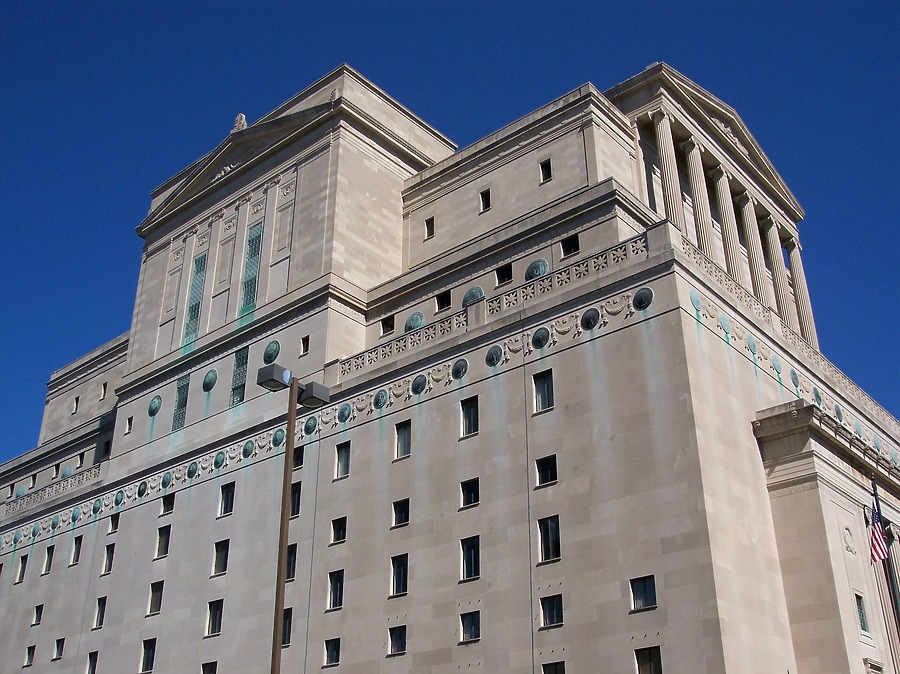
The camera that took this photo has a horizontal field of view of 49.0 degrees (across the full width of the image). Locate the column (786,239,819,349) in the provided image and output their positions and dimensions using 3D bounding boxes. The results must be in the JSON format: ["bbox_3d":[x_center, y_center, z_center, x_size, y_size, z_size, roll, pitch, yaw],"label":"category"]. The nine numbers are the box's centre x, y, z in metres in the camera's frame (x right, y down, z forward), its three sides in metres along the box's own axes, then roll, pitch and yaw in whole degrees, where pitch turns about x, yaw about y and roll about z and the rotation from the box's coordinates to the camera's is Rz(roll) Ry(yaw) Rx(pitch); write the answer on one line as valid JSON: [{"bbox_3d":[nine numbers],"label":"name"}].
[{"bbox_3d":[29.140,-2.897,81.567,1.672,11.134,1.672,-22,-35,35],"label":"column"}]

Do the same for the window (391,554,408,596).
[{"bbox_3d":[-2.688,12.990,53.674,1.295,2.113,0.300,-22,-35,36],"label":"window"}]

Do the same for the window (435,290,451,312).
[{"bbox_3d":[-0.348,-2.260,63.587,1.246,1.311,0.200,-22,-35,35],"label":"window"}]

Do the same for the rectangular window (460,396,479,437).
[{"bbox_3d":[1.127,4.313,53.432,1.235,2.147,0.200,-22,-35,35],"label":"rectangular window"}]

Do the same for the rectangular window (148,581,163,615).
[{"bbox_3d":[-19.535,17.494,65.979,1.463,2.156,0.260,-22,-35,35],"label":"rectangular window"}]

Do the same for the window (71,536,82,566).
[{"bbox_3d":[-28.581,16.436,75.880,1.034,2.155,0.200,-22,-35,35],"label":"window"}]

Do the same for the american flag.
[{"bbox_3d":[19.160,8.666,44.000,0.850,2.600,0.400,-12,-30,21],"label":"american flag"}]

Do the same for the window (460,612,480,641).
[{"bbox_3d":[1.091,14.452,49.162,1.300,1.409,0.300,-22,-35,36],"label":"window"}]

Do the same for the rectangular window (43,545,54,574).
[{"bbox_3d":[-32.580,18.231,80.480,1.244,2.275,0.300,-22,-35,36],"label":"rectangular window"}]

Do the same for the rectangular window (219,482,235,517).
[{"bbox_3d":[-15.491,11.375,69.153,1.560,2.260,0.300,-22,-35,35],"label":"rectangular window"}]

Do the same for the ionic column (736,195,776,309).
[{"bbox_3d":[23.764,-6.472,76.787,1.376,10.560,1.376,-22,-35,35],"label":"ionic column"}]

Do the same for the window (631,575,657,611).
[{"bbox_3d":[8.572,11.292,43.431,1.207,1.407,0.300,-22,-35,36],"label":"window"}]

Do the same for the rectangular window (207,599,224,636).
[{"bbox_3d":[-14.431,17.409,61.048,1.500,2.119,0.260,-22,-35,35],"label":"rectangular window"}]

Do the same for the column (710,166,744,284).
[{"bbox_3d":[21.063,-7.538,74.181,1.632,11.952,1.680,-22,-35,36],"label":"column"}]

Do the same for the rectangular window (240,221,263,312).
[{"bbox_3d":[-15.888,-5.562,79.629,1.880,8.080,0.300,-22,-35,35],"label":"rectangular window"}]

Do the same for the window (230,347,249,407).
[{"bbox_3d":[-14.564,2.804,68.946,1.575,4.260,0.260,-22,-35,35],"label":"window"}]

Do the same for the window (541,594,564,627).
[{"bbox_3d":[5.051,13.365,48.024,1.352,1.440,0.300,-22,-35,35],"label":"window"}]

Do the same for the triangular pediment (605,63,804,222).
[{"bbox_3d":[21.292,-15.767,80.199,4.440,4.920,24.480,-22,-35,35],"label":"triangular pediment"}]

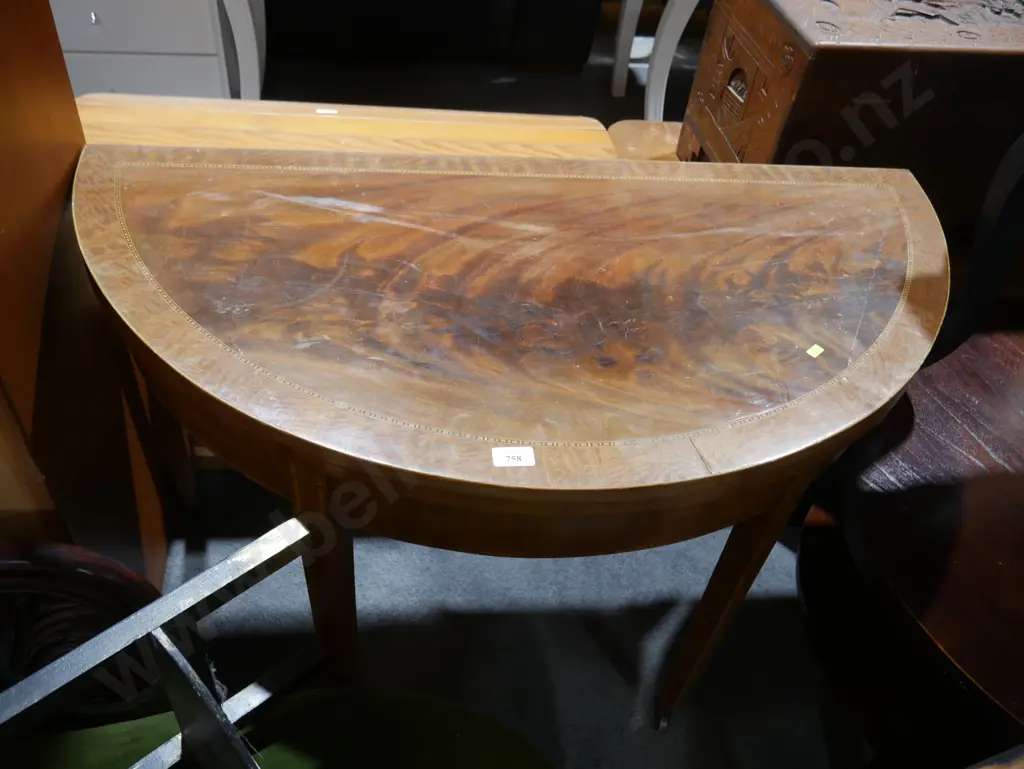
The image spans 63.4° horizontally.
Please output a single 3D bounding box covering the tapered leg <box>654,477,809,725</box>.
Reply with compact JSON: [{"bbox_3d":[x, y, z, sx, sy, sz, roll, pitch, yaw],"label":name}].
[{"bbox_3d":[0.267,0.321,1.122,0.041,0.668,0.041,-23,53,-27],"label":"tapered leg"}]

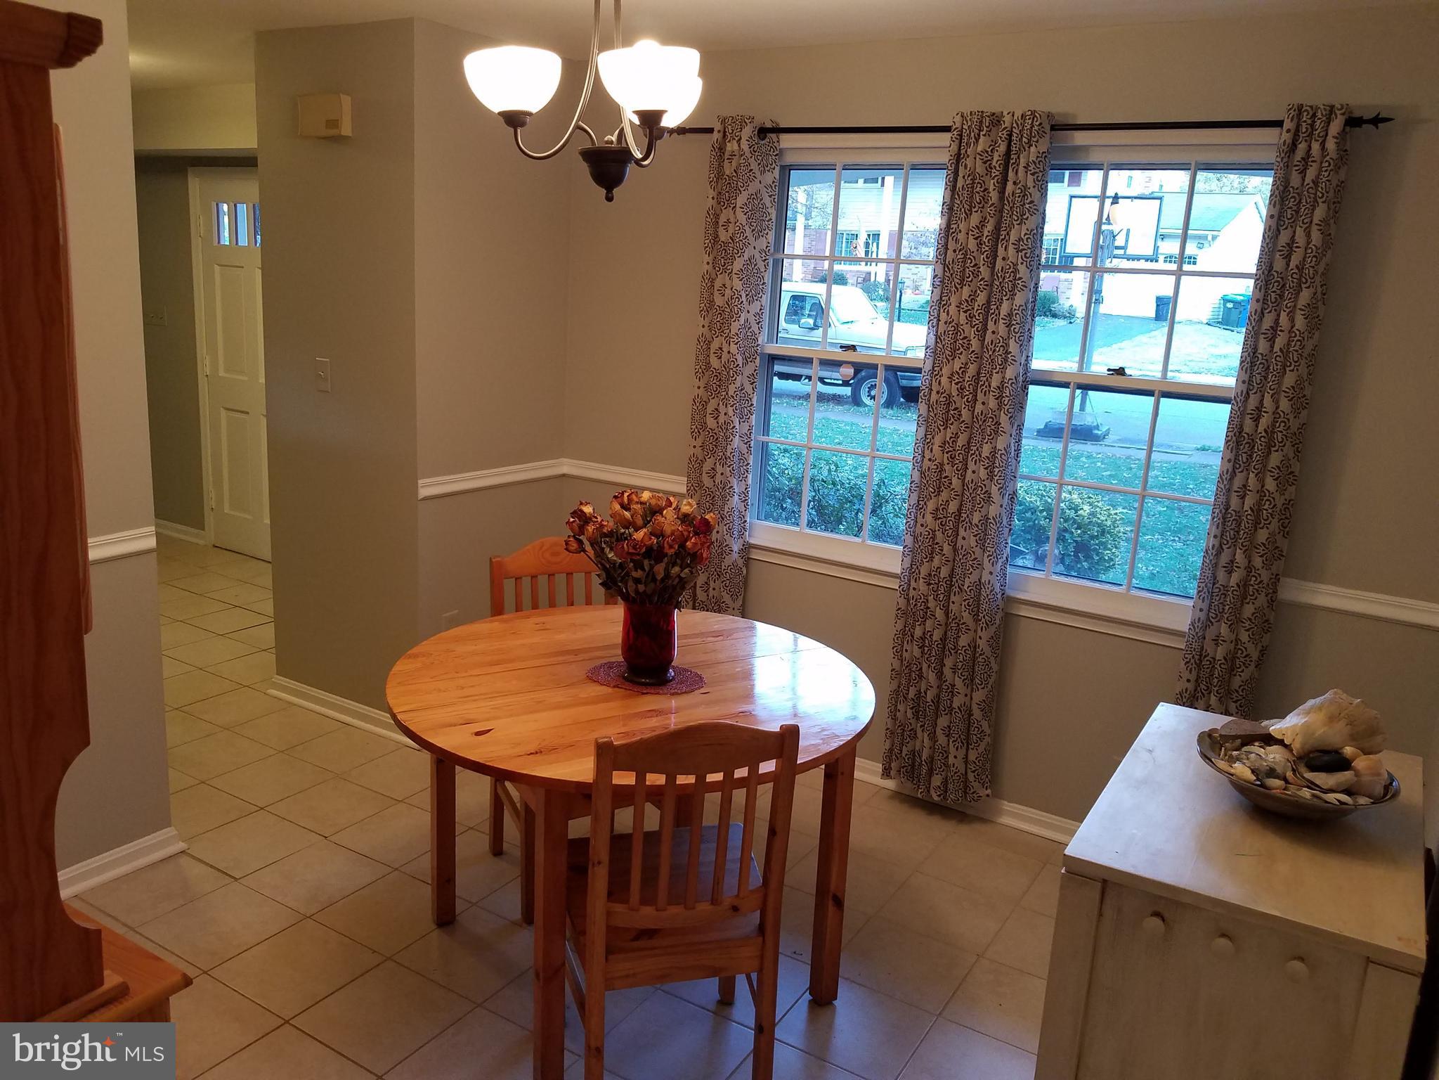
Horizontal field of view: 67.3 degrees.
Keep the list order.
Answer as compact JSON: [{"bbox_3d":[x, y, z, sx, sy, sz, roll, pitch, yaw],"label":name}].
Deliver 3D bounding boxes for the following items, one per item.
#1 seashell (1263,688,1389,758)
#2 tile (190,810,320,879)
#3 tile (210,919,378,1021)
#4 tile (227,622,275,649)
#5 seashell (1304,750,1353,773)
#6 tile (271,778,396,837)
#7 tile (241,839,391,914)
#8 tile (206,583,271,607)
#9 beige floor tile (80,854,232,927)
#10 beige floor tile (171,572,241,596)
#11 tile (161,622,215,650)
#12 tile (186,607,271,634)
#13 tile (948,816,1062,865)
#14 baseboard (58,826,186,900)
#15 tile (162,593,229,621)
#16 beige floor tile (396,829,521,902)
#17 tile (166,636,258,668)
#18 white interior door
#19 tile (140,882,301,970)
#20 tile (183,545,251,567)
[{"bbox_3d":[1.103,0.334,1.965,0.200,0.105,0.135,4,13,-1],"label":"seashell"},{"bbox_3d":[-1.365,0.888,3.154,0.300,0.012,0.300,11,15,30],"label":"tile"},{"bbox_3d":[-1.046,1.065,2.692,0.299,0.010,0.299,12,15,29],"label":"tile"},{"bbox_3d":[-2.074,0.445,4.996,0.299,0.010,0.299,12,15,29],"label":"tile"},{"bbox_3d":[0.979,0.355,1.736,0.077,0.030,0.042,11,15,31],"label":"seashell"},{"bbox_3d":[-1.247,0.859,3.486,0.295,0.010,0.295,12,15,29],"label":"tile"},{"bbox_3d":[-1.145,0.961,3.087,0.295,0.010,0.295,12,15,29],"label":"tile"},{"bbox_3d":[-2.428,0.288,5.514,0.295,0.010,0.295,12,15,29],"label":"tile"},{"bbox_3d":[-1.543,0.958,2.973,0.275,0.010,0.295,12,15,29],"label":"beige floor tile"},{"bbox_3d":[-2.693,0.236,5.693,0.299,0.010,0.299,12,15,29],"label":"beige floor tile"},{"bbox_3d":[-2.458,0.441,4.830,0.298,0.015,0.298,11,15,29],"label":"tile"},{"bbox_3d":[-2.303,0.392,5.082,0.298,0.015,0.298,11,15,29],"label":"tile"},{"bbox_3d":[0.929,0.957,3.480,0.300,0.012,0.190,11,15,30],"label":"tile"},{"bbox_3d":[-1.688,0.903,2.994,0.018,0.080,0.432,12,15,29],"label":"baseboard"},{"bbox_3d":[-2.559,0.340,5.229,0.298,0.015,0.298,11,15,29],"label":"tile"},{"bbox_3d":[-0.718,0.951,3.147,0.298,0.015,0.298,11,15,29],"label":"beige floor tile"},{"bbox_3d":[-2.194,0.490,4.675,0.300,0.012,0.300,11,15,30],"label":"tile"},{"bbox_3d":[-2.530,-0.894,5.980,0.920,2.050,0.050,11,15,30],"label":"white interior door"},{"bbox_3d":[-1.283,0.997,2.790,0.298,0.015,0.298,11,15,29],"label":"tile"},{"bbox_3d":[-2.900,0.110,6.162,0.299,0.010,0.299,12,15,29],"label":"tile"}]

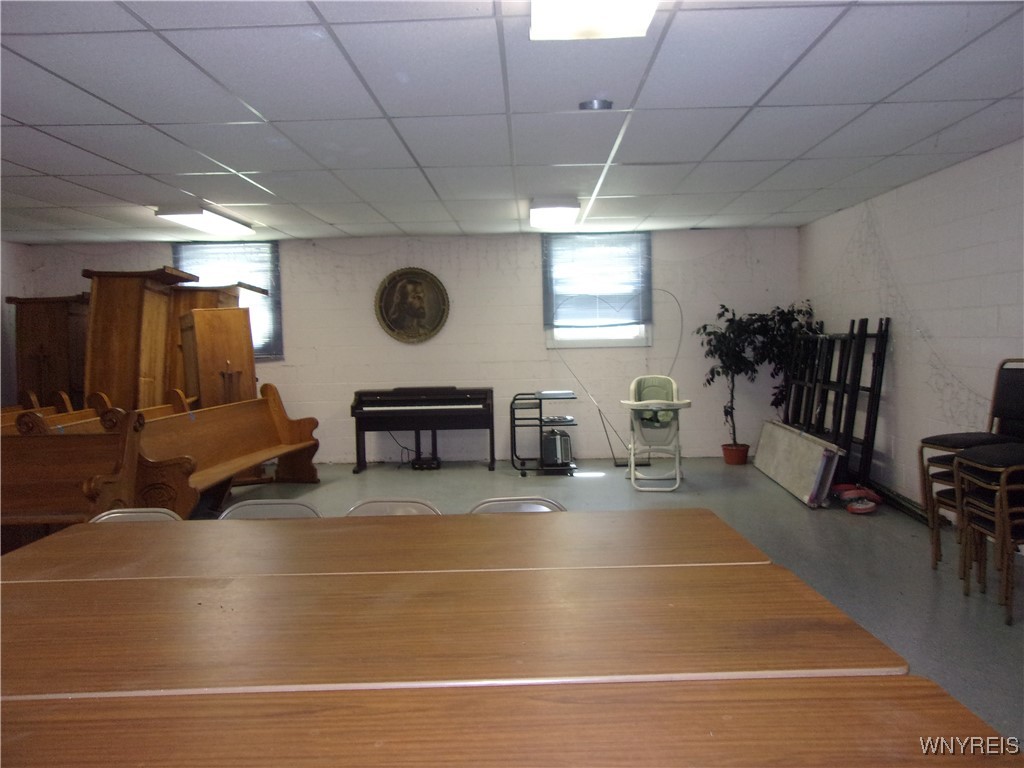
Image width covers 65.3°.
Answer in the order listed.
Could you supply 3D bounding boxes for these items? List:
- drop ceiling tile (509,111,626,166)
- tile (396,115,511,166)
[{"bbox_3d":[0.303,-1.408,4.612,0.604,0.020,1.213,-1,3,1],"label":"drop ceiling tile"},{"bbox_3d":[-0.304,-1.389,4.609,0.605,0.025,1.212,-1,3,2],"label":"tile"}]

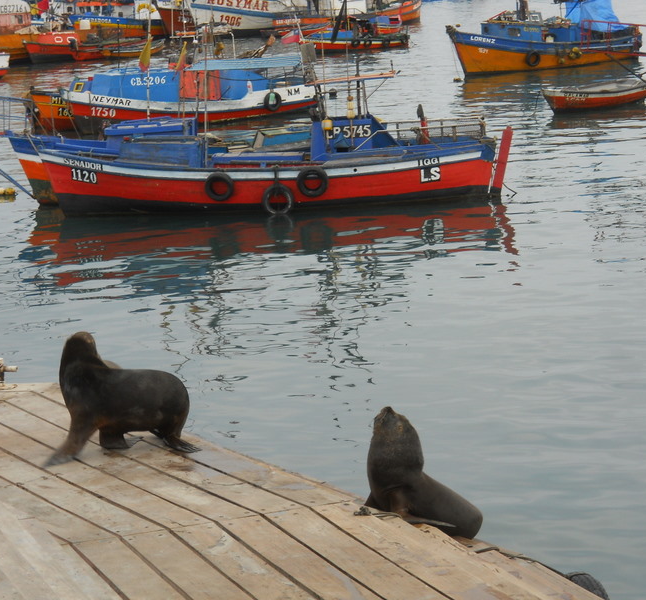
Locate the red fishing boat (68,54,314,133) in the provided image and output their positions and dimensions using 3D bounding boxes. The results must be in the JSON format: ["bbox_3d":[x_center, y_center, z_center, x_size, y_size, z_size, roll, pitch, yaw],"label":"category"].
[{"bbox_3d":[-3.822,-6.148,66.682,8.800,1.800,2.600,-11,13,-40],"label":"red fishing boat"}]

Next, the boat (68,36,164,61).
[{"bbox_3d":[-9.296,-11.174,100.478,4.600,0.900,1.500,-7,11,-27],"label":"boat"}]

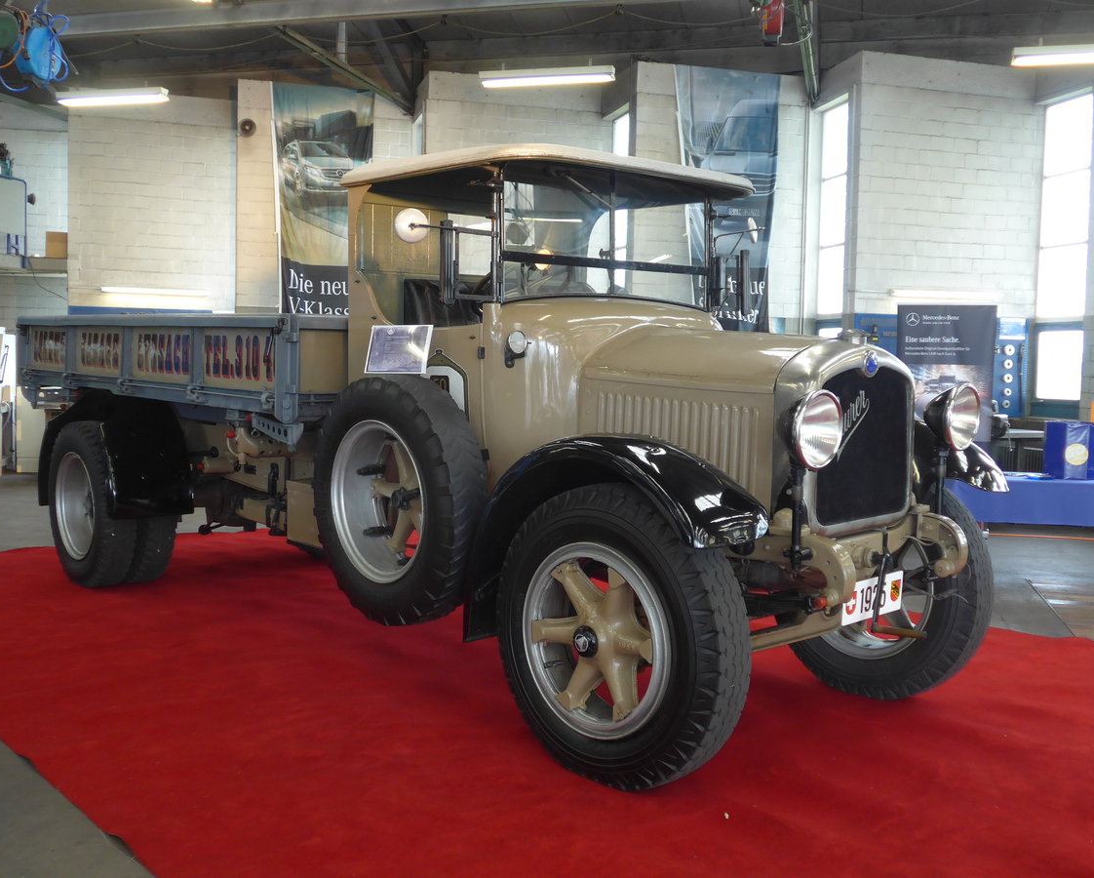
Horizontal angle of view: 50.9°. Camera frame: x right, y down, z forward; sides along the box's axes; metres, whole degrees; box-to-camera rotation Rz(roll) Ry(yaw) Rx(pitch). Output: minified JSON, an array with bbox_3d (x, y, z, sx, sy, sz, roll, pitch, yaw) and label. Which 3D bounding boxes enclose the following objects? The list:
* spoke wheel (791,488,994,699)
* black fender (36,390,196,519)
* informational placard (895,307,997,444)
[{"bbox_3d":[1.461,0.622,5.157,1.070,1.070,0.225,5,6,44],"label":"spoke wheel"},{"bbox_3d":[-2.720,0.086,7.216,0.503,0.747,1.260,-3,5,-42],"label":"black fender"},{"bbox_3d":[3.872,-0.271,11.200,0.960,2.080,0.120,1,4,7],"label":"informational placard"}]

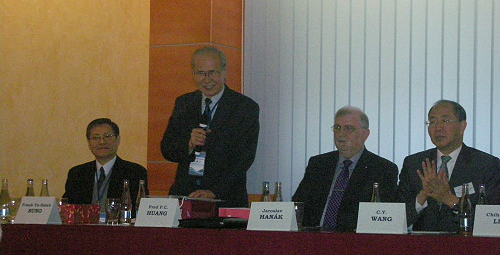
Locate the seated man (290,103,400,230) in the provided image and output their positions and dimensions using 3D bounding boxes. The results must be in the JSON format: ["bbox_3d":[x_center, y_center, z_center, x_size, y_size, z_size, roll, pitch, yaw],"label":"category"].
[{"bbox_3d":[0.375,0.551,6.039,0.600,1.340,0.780,-1,-4,32],"label":"seated man"}]

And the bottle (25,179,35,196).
[{"bbox_3d":[-1.139,0.377,6.413,0.056,0.220,0.056,-1,-4,32],"label":"bottle"}]

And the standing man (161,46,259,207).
[{"bbox_3d":[-0.207,0.423,6.398,0.540,1.690,0.420,-1,-4,24],"label":"standing man"}]

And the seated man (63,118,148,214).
[{"bbox_3d":[-0.892,0.596,6.722,0.560,1.320,0.750,0,-4,20],"label":"seated man"}]

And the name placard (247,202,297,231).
[{"bbox_3d":[0.105,0.410,5.764,0.210,0.132,0.135,0,-4,20],"label":"name placard"}]

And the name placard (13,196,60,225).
[{"bbox_3d":[-1.088,0.424,6.383,0.210,0.136,0.120,-1,-4,29],"label":"name placard"}]

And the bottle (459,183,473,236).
[{"bbox_3d":[0.923,0.352,5.327,0.058,0.226,0.058,1,-3,0],"label":"bottle"}]

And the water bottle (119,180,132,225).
[{"bbox_3d":[-0.621,0.378,6.229,0.058,0.226,0.058,1,-3,0],"label":"water bottle"}]

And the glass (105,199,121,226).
[{"bbox_3d":[-0.686,0.419,6.196,0.073,0.128,0.073,1,-4,0],"label":"glass"}]

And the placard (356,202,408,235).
[{"bbox_3d":[0.593,0.405,5.572,0.210,0.136,0.120,0,-4,18],"label":"placard"}]

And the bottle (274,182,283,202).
[{"bbox_3d":[0.132,0.373,5.910,0.058,0.226,0.058,1,-3,0],"label":"bottle"}]

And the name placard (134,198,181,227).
[{"bbox_3d":[-0.437,0.414,6.030,0.210,0.137,0.110,-1,-4,30],"label":"name placard"}]

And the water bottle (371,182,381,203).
[{"bbox_3d":[0.576,0.368,5.690,0.058,0.226,0.058,1,-3,0],"label":"water bottle"}]

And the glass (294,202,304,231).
[{"bbox_3d":[0.217,0.411,5.726,0.073,0.128,0.073,1,-4,0],"label":"glass"}]

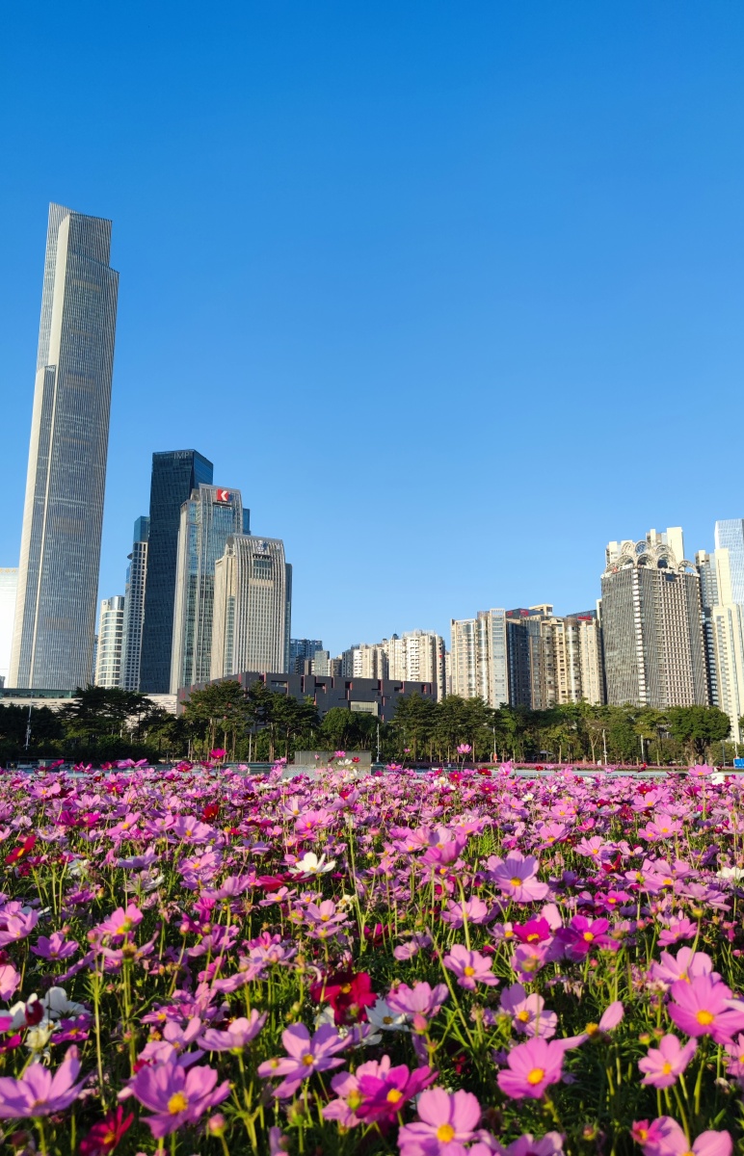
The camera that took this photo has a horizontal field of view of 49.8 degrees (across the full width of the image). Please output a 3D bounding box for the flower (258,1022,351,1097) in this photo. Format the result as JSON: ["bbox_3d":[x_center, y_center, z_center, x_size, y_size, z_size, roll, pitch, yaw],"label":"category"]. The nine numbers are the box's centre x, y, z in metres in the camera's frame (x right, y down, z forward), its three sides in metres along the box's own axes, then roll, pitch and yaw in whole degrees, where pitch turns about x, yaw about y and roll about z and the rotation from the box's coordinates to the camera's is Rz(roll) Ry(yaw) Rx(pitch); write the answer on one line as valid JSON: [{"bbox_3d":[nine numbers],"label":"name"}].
[{"bbox_3d":[-0.059,0.416,0.690,0.078,0.027,0.078,1,14,-4],"label":"flower"}]

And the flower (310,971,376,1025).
[{"bbox_3d":[-0.031,0.472,0.900,0.073,0.024,0.064,0,31,-2],"label":"flower"}]

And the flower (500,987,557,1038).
[{"bbox_3d":[0.184,0.510,0.940,0.068,0.025,0.068,8,24,12],"label":"flower"}]

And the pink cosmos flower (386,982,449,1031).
[{"bbox_3d":[0.053,0.491,0.930,0.073,0.028,0.073,-1,-10,3],"label":"pink cosmos flower"}]

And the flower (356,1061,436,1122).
[{"bbox_3d":[0.023,0.494,0.770,0.077,0.027,0.068,0,18,1],"label":"flower"}]

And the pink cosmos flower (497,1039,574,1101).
[{"bbox_3d":[0.153,0.465,0.760,0.070,0.026,0.070,4,27,11],"label":"pink cosmos flower"}]

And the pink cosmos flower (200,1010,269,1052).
[{"bbox_3d":[-0.146,0.475,0.840,0.072,0.026,0.072,-10,-8,-11],"label":"pink cosmos flower"}]

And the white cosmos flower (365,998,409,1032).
[{"bbox_3d":[0.022,0.579,1.060,0.068,0.028,0.068,0,12,1],"label":"white cosmos flower"}]

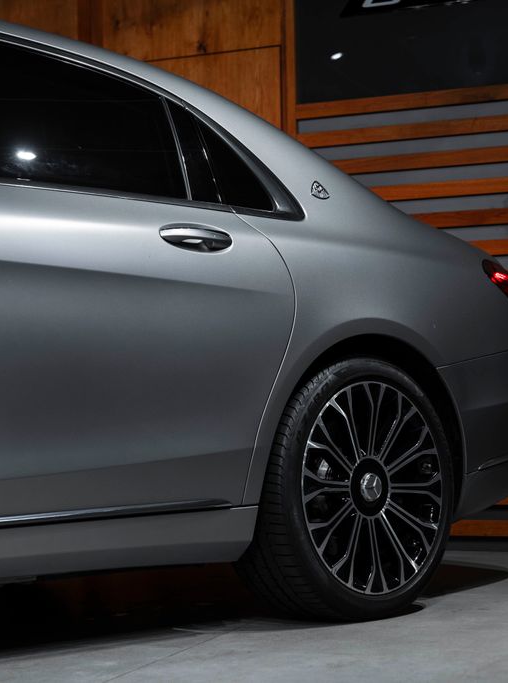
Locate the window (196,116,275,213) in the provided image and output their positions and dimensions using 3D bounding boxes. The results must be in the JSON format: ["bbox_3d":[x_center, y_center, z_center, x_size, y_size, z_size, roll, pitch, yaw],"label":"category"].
[{"bbox_3d":[-0.057,-0.450,3.771,0.192,0.261,0.040,2,-29,-48],"label":"window"}]

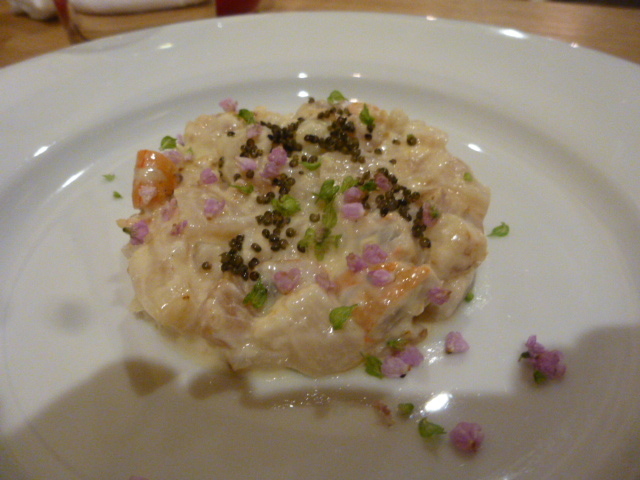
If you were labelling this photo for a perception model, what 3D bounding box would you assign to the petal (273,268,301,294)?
[{"bbox_3d":[-0.007,0.010,0.107,0.006,0.003,0.005,-4,43,-4],"label":"petal"}]

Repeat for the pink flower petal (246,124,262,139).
[{"bbox_3d":[-0.022,-0.036,0.155,0.005,0.003,0.003,-6,43,-7],"label":"pink flower petal"}]

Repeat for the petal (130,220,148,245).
[{"bbox_3d":[-0.057,-0.002,0.146,0.006,0.005,0.006,0,43,0],"label":"petal"}]

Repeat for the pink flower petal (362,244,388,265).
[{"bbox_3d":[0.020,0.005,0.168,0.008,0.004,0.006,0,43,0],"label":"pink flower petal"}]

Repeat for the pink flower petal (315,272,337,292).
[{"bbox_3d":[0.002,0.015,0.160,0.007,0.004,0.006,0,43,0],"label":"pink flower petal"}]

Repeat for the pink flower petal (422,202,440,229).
[{"bbox_3d":[0.034,-0.007,0.140,0.005,0.004,0.007,0,43,0],"label":"pink flower petal"}]

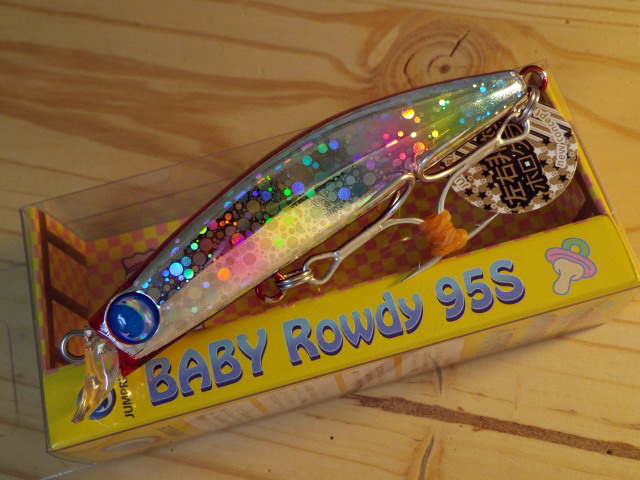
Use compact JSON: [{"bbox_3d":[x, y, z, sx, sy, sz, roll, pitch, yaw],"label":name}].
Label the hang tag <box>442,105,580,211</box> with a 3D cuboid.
[{"bbox_3d":[0.037,-0.016,0.136,0.026,0.001,0.026,-17,68,1],"label":"hang tag"}]

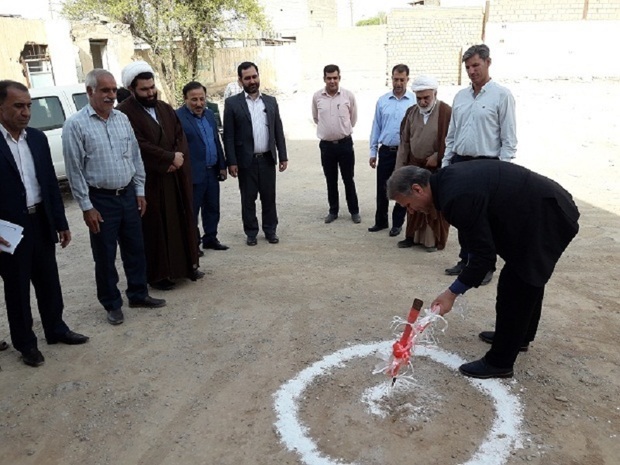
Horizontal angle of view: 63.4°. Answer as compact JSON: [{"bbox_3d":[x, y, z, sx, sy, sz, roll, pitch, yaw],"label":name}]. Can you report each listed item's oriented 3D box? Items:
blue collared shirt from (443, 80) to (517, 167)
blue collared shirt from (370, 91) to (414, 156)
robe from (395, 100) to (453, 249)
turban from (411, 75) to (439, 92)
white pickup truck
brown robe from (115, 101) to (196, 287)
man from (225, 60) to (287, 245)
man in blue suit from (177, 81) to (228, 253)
[{"bbox_3d":[1.344,-0.822,3.906,0.550,0.660,0.310,9,21,31],"label":"blue collared shirt"},{"bbox_3d":[0.876,-1.118,5.149,0.510,0.660,0.290,4,18,16],"label":"blue collared shirt"},{"bbox_3d":[1.091,-0.547,4.784,0.530,1.380,0.380,5,19,19],"label":"robe"},{"bbox_3d":[1.012,-1.301,4.439,0.240,0.170,0.260,5,31,21],"label":"turban"},{"bbox_3d":[-4.073,-1.325,7.377,1.760,1.660,5.050,2,18,12],"label":"white pickup truck"},{"bbox_3d":[-1.202,-0.332,4.132,0.560,1.500,0.430,-17,23,-40],"label":"brown robe"},{"bbox_3d":[-0.538,-0.762,5.041,0.590,1.790,0.350,-6,18,-14],"label":"man"},{"bbox_3d":[-1.072,-0.594,4.830,0.540,1.630,0.370,-13,21,-32],"label":"man in blue suit"}]

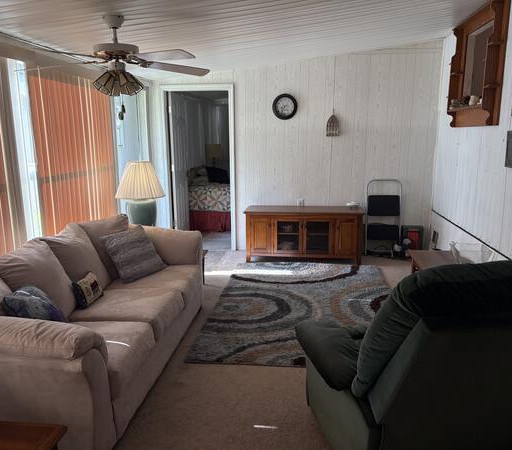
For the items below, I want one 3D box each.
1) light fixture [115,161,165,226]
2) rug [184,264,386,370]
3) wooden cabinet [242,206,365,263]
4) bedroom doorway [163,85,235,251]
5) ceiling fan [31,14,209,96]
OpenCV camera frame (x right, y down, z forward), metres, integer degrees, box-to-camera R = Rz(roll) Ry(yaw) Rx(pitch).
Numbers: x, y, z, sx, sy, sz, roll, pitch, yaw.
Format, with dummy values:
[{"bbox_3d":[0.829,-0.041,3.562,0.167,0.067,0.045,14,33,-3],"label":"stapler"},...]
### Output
[{"bbox_3d":[-1.055,-0.220,4.203,0.482,0.738,0.482,1,12,6],"label":"light fixture"},{"bbox_3d":[0.469,0.690,4.109,1.637,0.020,2.379,1,12,6],"label":"rug"},{"bbox_3d":[0.569,0.115,5.437,1.376,0.611,0.471,1,12,6],"label":"wooden cabinet"},{"bbox_3d":[-0.704,-0.704,5.769,0.894,2.098,0.130,1,12,6],"label":"bedroom doorway"},{"bbox_3d":[-0.897,-1.081,2.886,1.300,0.497,1.300,1,12,6],"label":"ceiling fan"}]

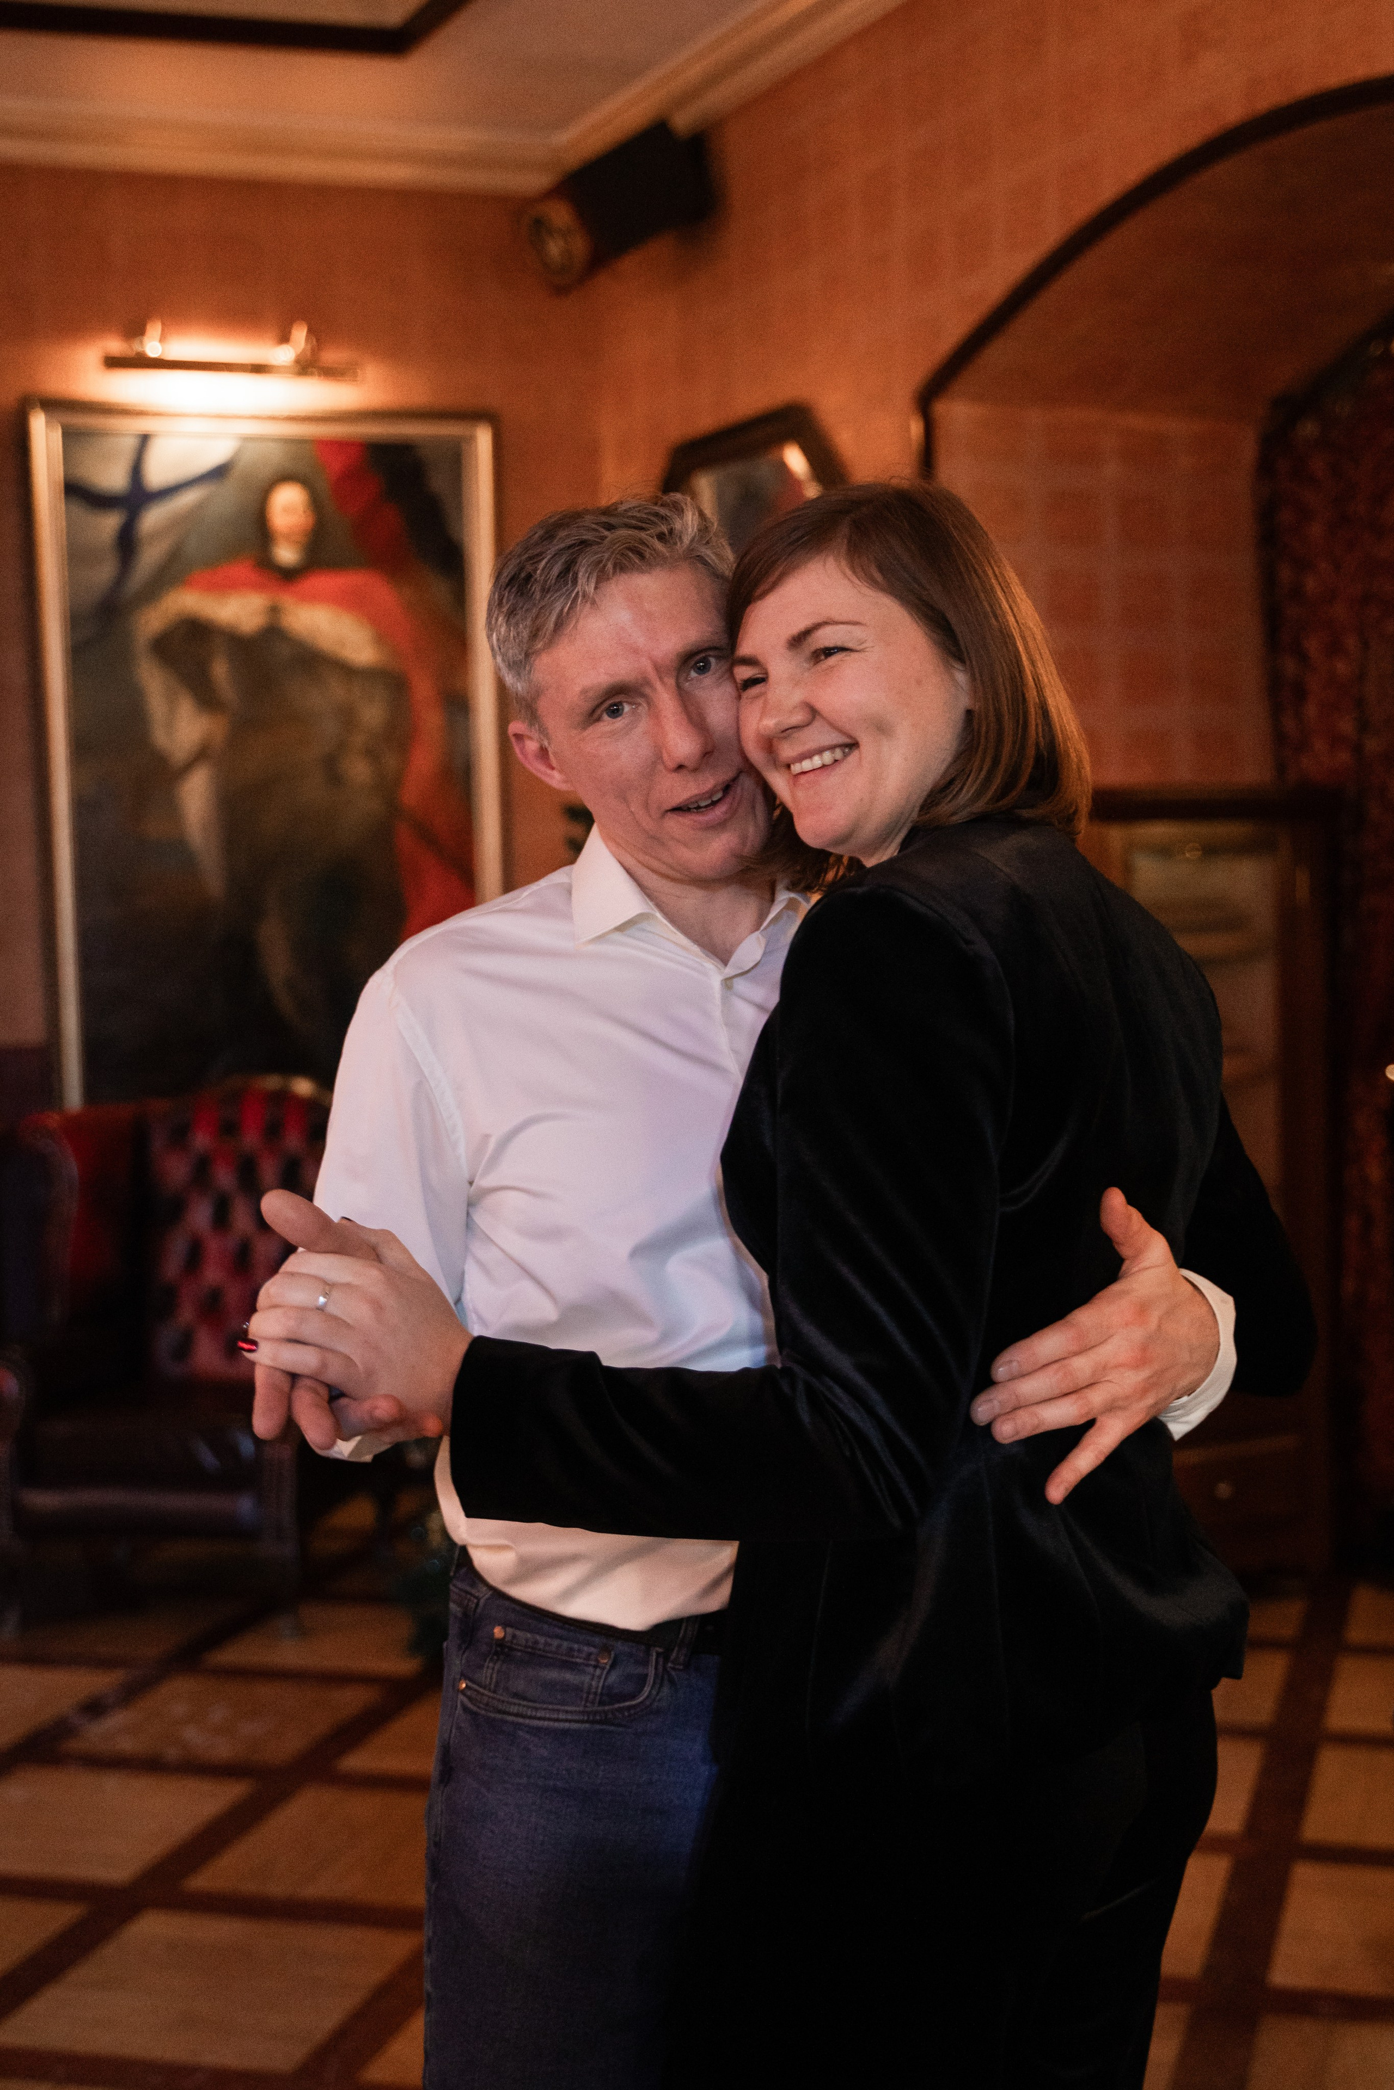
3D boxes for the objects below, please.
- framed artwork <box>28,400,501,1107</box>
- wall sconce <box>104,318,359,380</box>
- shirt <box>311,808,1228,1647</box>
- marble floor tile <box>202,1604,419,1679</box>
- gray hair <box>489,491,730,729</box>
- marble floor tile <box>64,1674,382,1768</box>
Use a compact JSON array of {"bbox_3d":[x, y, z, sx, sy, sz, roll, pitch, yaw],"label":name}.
[{"bbox_3d":[-0.983,-0.634,5.719,1.128,1.715,0.070,-3,4,-22],"label":"framed artwork"},{"bbox_3d":[-1.087,-1.627,5.559,0.582,0.115,0.180,-3,4,-22],"label":"wall sconce"},{"bbox_3d":[0.050,0.115,1.580,0.610,0.520,0.380,-3,4,-20],"label":"shirt"},{"bbox_3d":[-0.697,1.170,4.731,0.430,0.015,0.420,-1,4,16],"label":"marble floor tile"},{"bbox_3d":[-0.055,-0.280,1.600,0.170,0.170,0.200,-14,2,-10],"label":"gray hair"},{"bbox_3d":[-0.835,1.205,4.265,0.430,0.015,0.415,-1,4,16],"label":"marble floor tile"}]

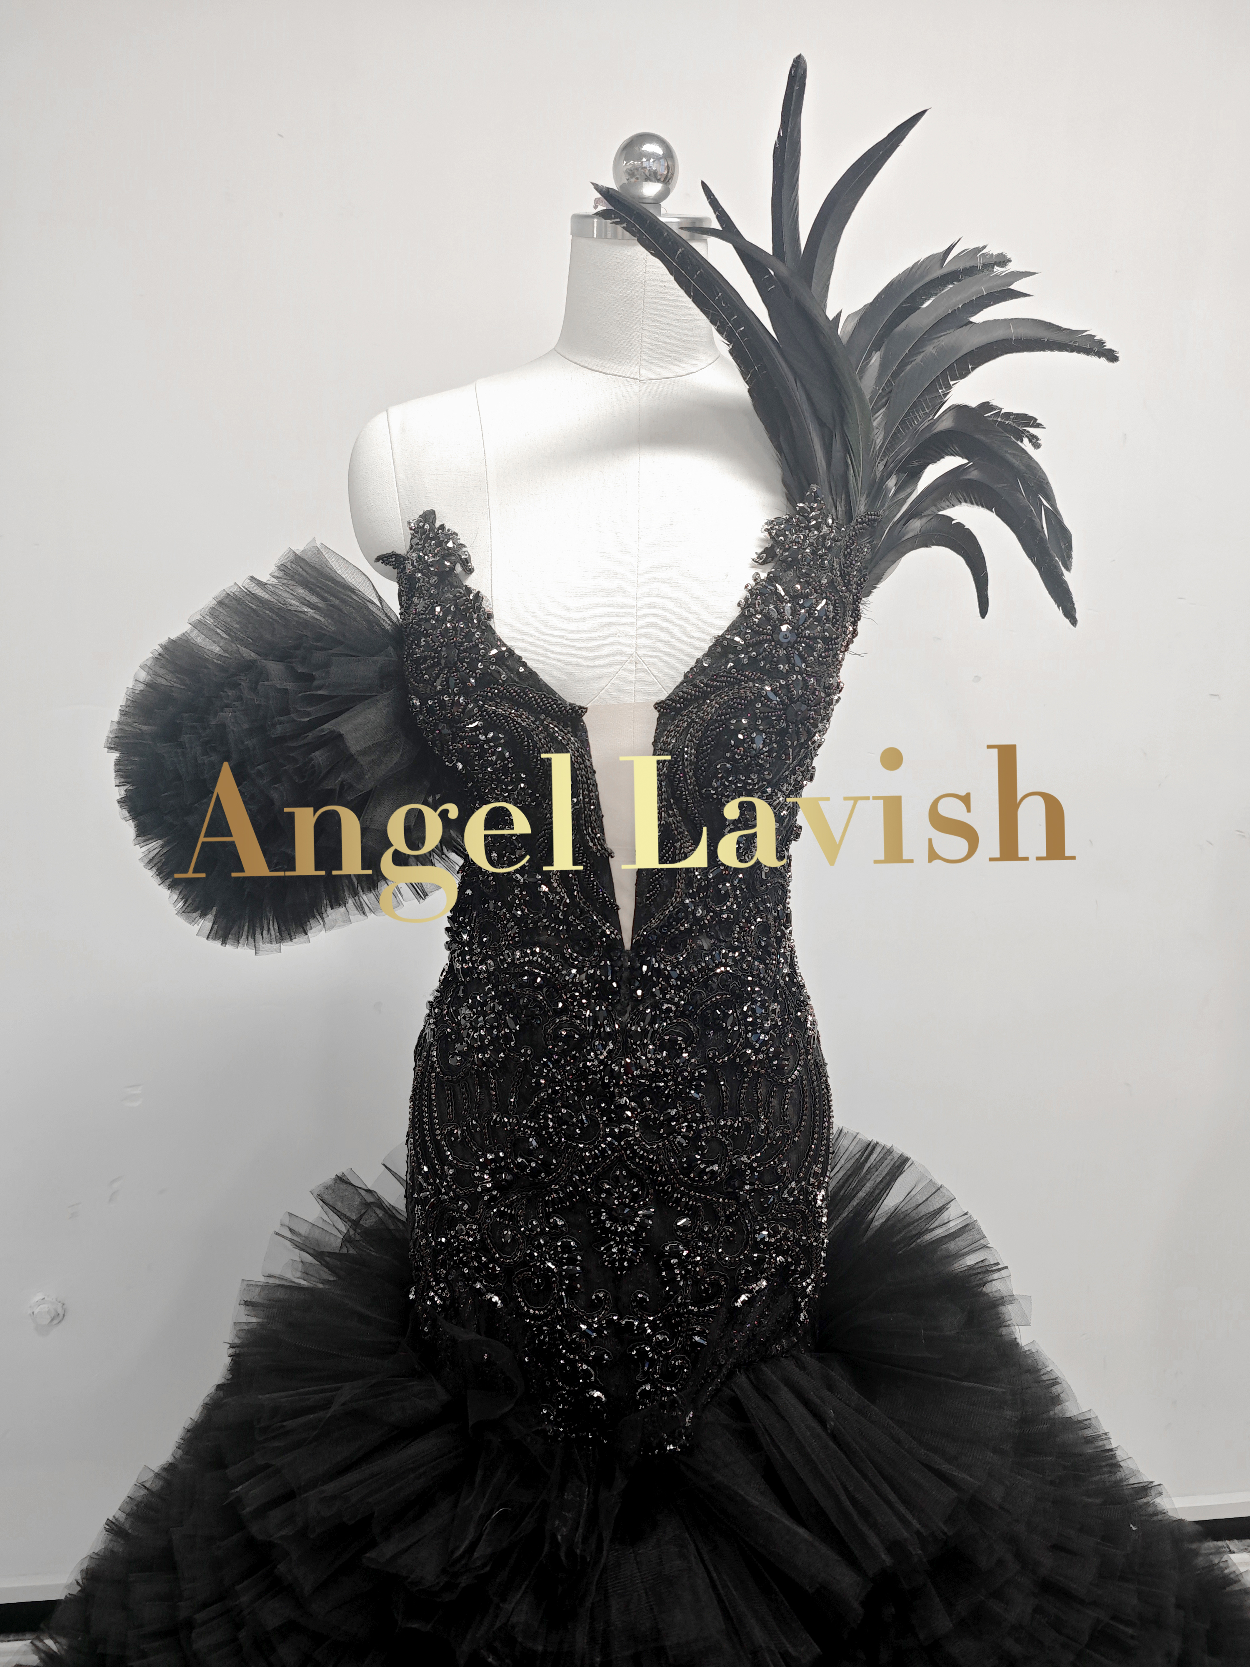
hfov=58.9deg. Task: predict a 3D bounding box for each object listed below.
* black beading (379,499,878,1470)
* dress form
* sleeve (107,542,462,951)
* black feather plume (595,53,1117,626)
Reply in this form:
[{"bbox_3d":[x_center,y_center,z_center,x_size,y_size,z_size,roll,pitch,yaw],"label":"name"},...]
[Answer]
[{"bbox_3d":[-0.005,0.104,0.851,0.370,0.690,0.250,1,11,-3],"label":"black beading"},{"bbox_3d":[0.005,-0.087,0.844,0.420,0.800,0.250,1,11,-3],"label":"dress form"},{"bbox_3d":[-0.266,-0.067,0.864,0.280,0.310,0.280,1,11,0],"label":"sleeve"},{"bbox_3d":[0.167,-0.348,0.802,0.378,0.380,0.200,1,13,0],"label":"black feather plume"}]

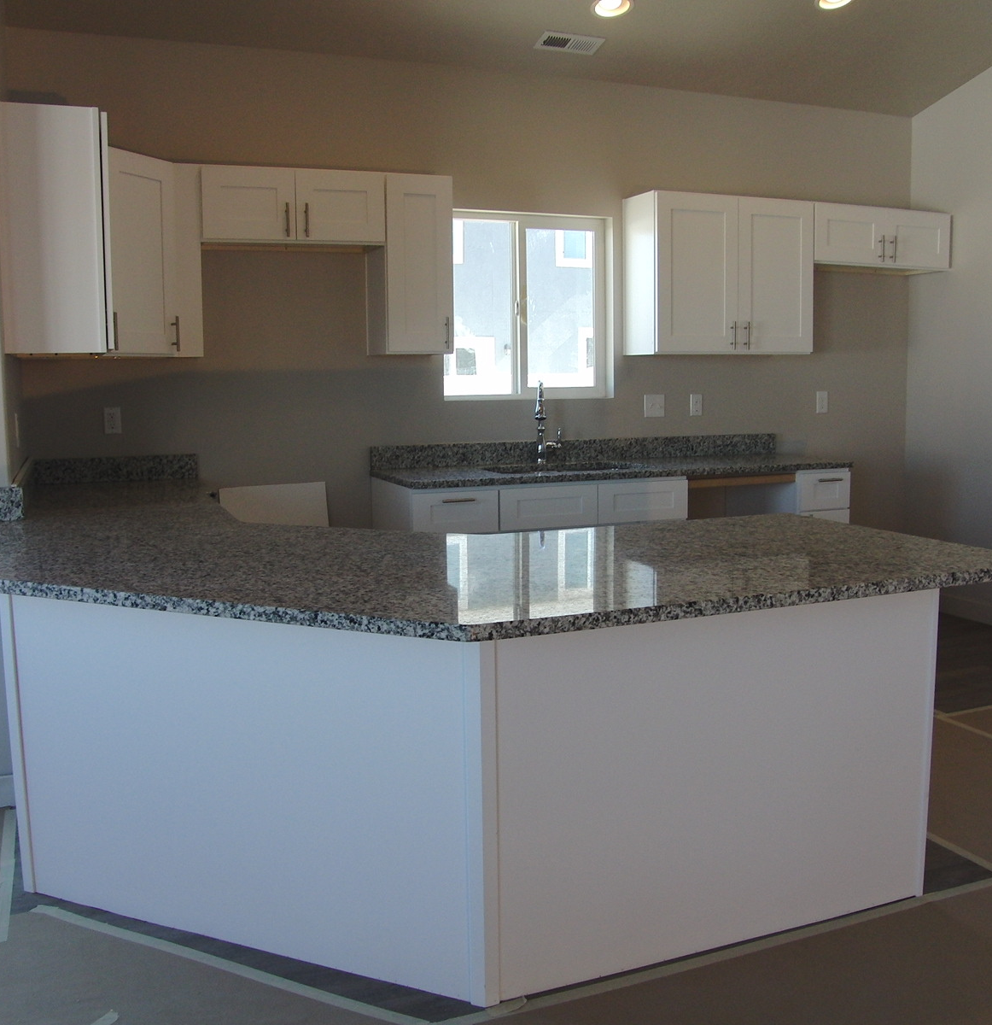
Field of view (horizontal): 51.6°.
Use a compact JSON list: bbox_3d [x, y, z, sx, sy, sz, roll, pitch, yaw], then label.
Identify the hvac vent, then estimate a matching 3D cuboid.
[{"bbox_3d":[0.329,-2.077,4.547,0.292,0.015,0.140,-4,-5,-21],"label":"hvac vent"}]

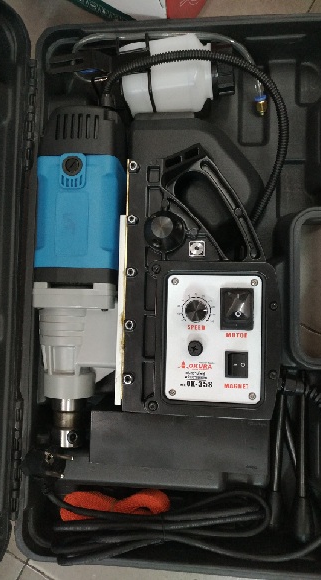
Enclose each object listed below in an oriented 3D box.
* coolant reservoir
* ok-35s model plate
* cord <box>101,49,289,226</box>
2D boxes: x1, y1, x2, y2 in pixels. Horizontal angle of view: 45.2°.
[{"bbox_3d":[0.011,-0.225,0.408,0.103,0.078,0.078,-4,87,5],"label":"coolant reservoir"},{"bbox_3d":[0.048,0.045,0.349,0.086,0.012,0.115,1,87,5],"label":"ok-35s model plate"},{"bbox_3d":[0.030,-0.146,0.385,0.182,0.070,0.168,0,87,5],"label":"cord"}]

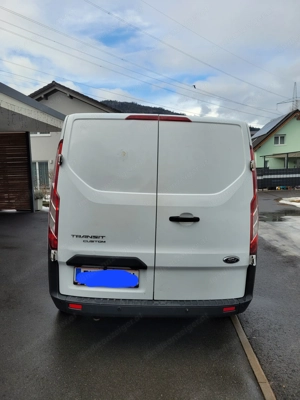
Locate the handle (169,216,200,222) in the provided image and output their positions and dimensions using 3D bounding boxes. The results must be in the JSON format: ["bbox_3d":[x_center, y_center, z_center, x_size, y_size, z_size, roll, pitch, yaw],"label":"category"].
[{"bbox_3d":[0.280,0.159,2.428,0.239,0.051,0.061,1,5,-2],"label":"handle"}]

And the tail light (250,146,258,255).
[{"bbox_3d":[0.904,0.000,2.579,0.152,0.919,0.213,1,5,-2],"label":"tail light"}]

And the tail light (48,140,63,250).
[{"bbox_3d":[-0.810,-0.050,2.527,0.152,0.915,0.213,1,5,-2],"label":"tail light"}]

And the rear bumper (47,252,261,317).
[{"bbox_3d":[0.031,0.694,2.565,1.837,0.492,0.396,1,5,-2],"label":"rear bumper"}]

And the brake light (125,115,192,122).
[{"bbox_3d":[0.074,-0.681,2.521,0.558,0.055,0.061,1,5,-2],"label":"brake light"}]

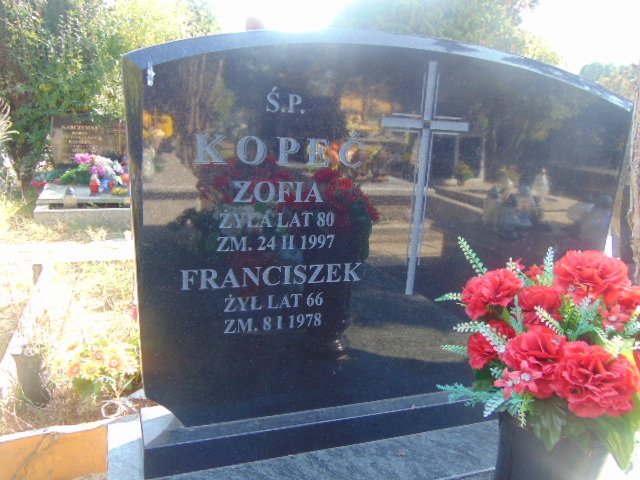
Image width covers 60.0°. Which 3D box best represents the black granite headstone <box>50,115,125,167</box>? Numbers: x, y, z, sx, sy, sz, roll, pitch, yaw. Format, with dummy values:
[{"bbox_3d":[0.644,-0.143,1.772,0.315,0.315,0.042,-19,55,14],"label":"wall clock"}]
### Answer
[{"bbox_3d":[-2.561,-1.101,6.241,0.820,0.600,0.100,-2,17,-22],"label":"black granite headstone"}]

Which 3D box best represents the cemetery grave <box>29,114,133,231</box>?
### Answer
[{"bbox_3d":[-2.266,-0.777,5.534,0.930,0.800,1.950,-2,17,-22],"label":"cemetery grave"}]

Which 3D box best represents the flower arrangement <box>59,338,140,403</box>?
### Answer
[{"bbox_3d":[-0.579,0.346,1.470,0.210,0.150,0.180,-1,16,-20],"label":"flower arrangement"}]

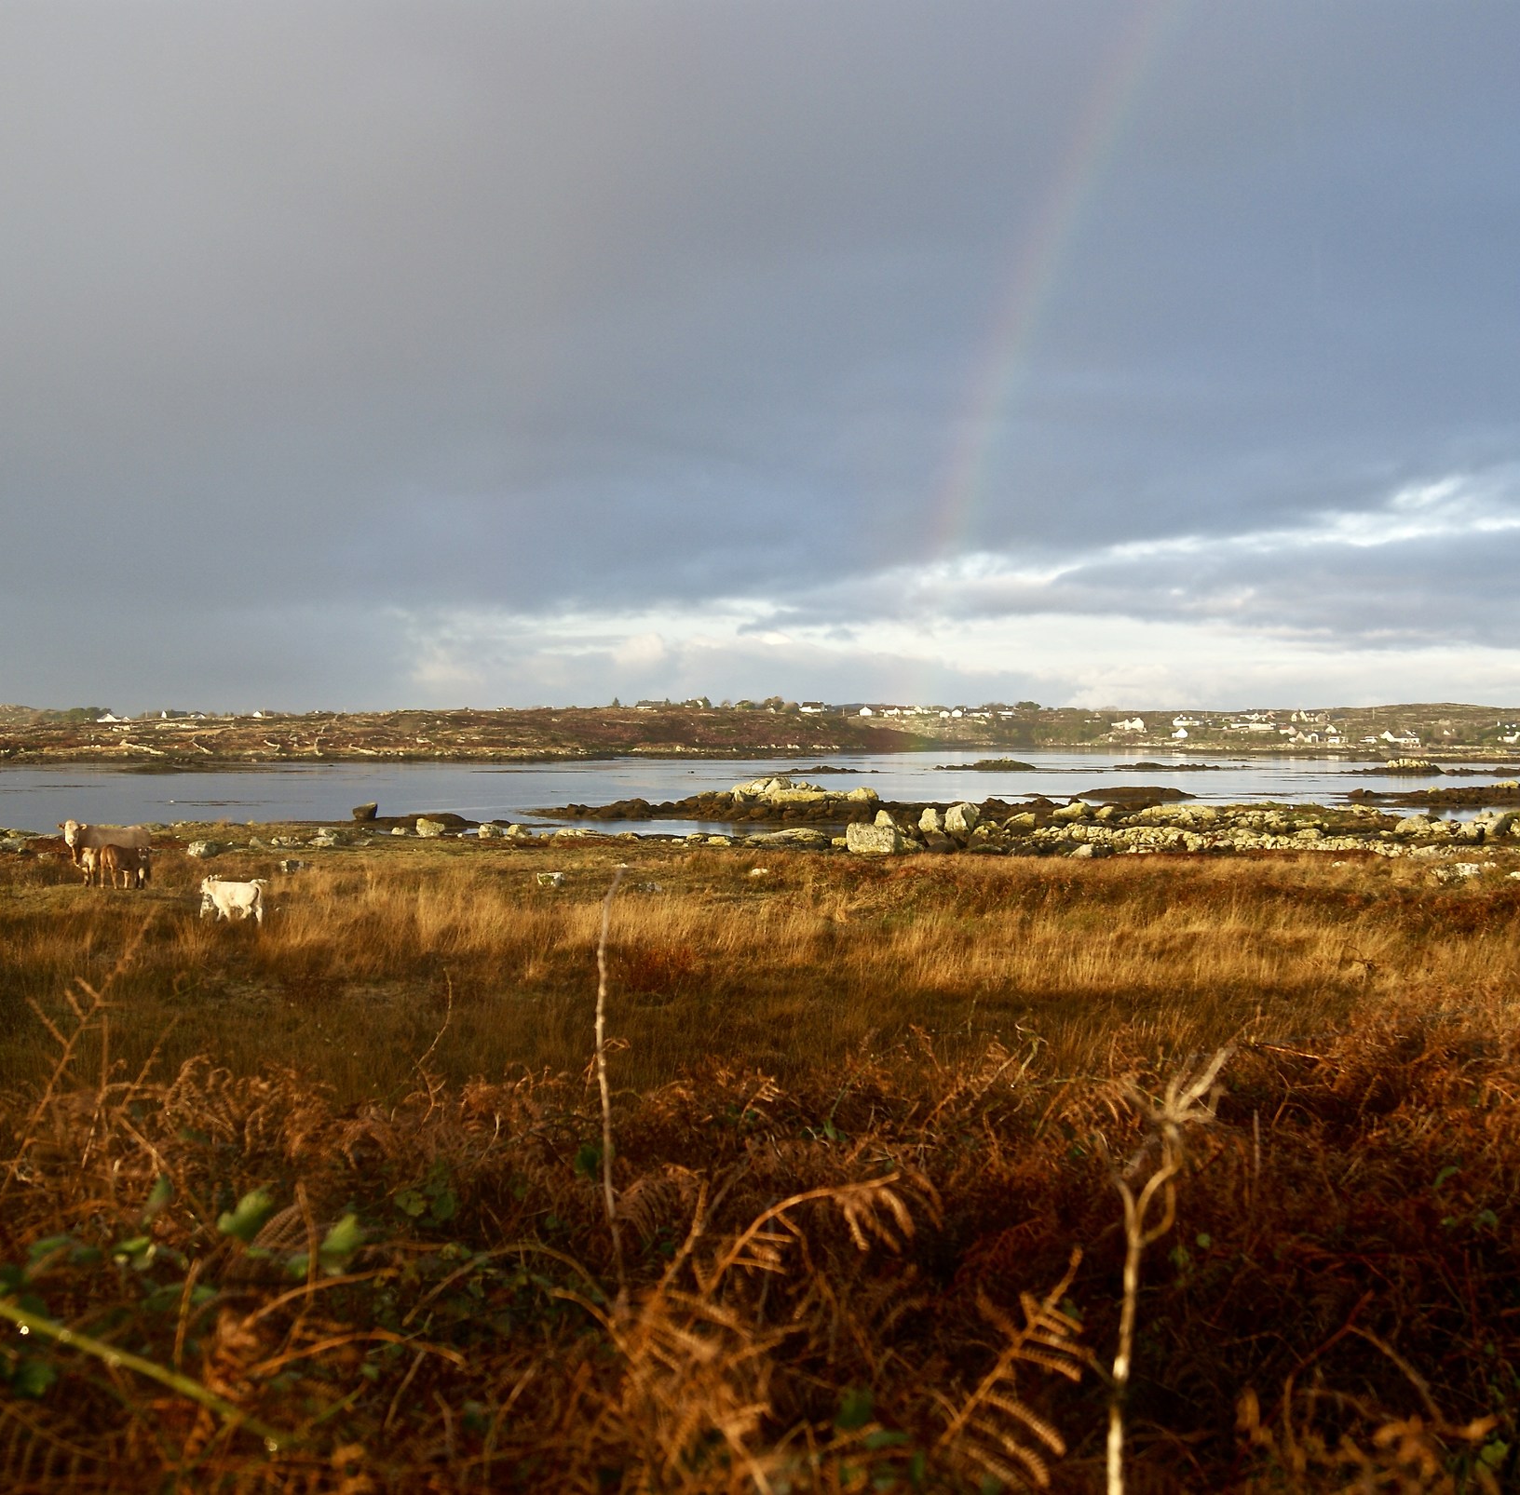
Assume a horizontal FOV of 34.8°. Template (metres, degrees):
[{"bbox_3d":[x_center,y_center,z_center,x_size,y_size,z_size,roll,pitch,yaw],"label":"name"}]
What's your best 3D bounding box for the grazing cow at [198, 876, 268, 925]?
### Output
[{"bbox_3d":[-10.442,3.041,48.000,1.300,0.990,0.420,0,0,-10],"label":"grazing cow"}]

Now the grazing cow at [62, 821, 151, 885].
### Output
[{"bbox_3d":[-15.336,2.504,57.000,2.100,1.480,0.680,0,0,-30],"label":"grazing cow"}]

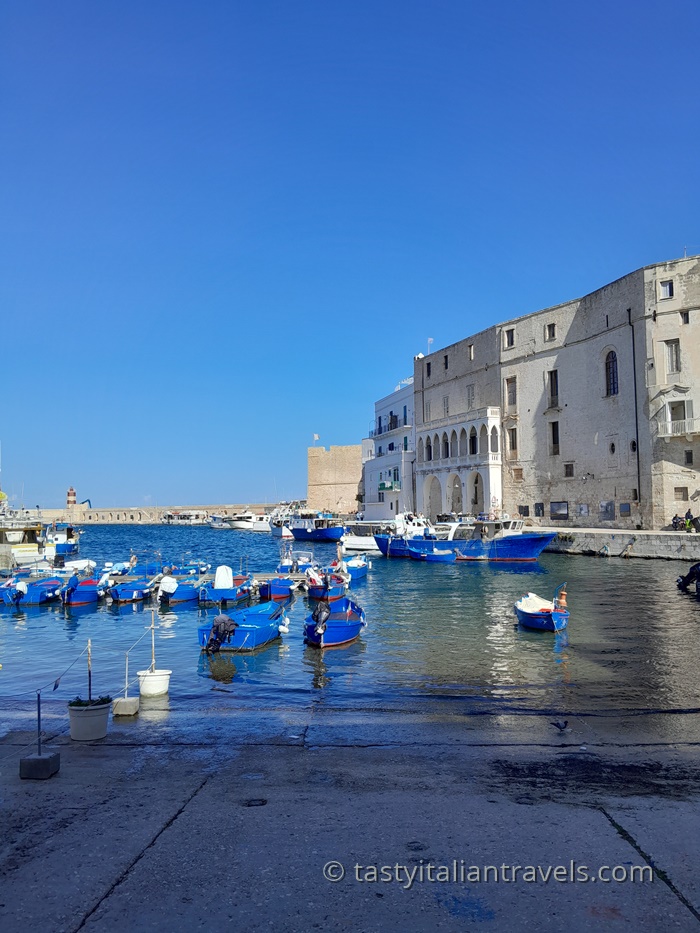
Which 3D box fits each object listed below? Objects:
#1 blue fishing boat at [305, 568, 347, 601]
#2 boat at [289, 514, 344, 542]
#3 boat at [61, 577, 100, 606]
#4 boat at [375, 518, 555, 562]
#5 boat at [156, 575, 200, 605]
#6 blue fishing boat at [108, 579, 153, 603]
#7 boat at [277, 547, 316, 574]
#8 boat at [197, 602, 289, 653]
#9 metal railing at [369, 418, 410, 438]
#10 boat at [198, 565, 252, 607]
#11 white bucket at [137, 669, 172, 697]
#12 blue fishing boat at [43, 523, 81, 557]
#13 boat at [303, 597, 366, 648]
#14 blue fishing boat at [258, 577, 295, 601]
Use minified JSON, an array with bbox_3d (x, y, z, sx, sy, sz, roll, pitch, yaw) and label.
[{"bbox_3d":[-0.751,4.376,26.230,1.500,1.000,4.200,0,-4,0],"label":"blue fishing boat"},{"bbox_3d":[-3.981,7.300,82.195,7.600,3.250,2.700,-2,-4,28],"label":"boat"},{"bbox_3d":[-10.084,4.473,26.245,1.500,1.070,4.300,0,-4,-8],"label":"boat"},{"bbox_3d":[7.252,4.845,47.472,13.300,3.000,4.300,-3,-5,35],"label":"boat"},{"bbox_3d":[-6.145,4.375,25.751,1.500,1.000,4.300,0,-4,1],"label":"boat"},{"bbox_3d":[-8.028,4.571,26.252,1.500,0.750,4.000,0,-4,0],"label":"blue fishing boat"},{"bbox_3d":[-2.299,4.669,33.957,1.800,1.500,5.000,-1,-4,3],"label":"boat"},{"bbox_3d":[-2.401,3.823,17.382,1.550,0.900,4.300,-1,-4,11],"label":"boat"},{"bbox_3d":[5.660,-5.650,104.118,1.000,1.060,16.734,1,-4,-17],"label":"metal railing"},{"bbox_3d":[-4.437,4.329,26.633,1.500,1.380,4.400,0,-4,4],"label":"boat"},{"bbox_3d":[-3.402,3.783,12.229,0.600,0.420,0.600,0,-4,0],"label":"white bucket"},{"bbox_3d":[-23.185,5.802,55.238,5.200,2.600,2.100,2,-4,-25],"label":"blue fishing boat"},{"bbox_3d":[-0.381,3.794,17.858,1.550,1.000,4.200,-1,-4,8],"label":"boat"},{"bbox_3d":[-2.802,4.677,27.392,1.450,0.780,4.100,0,-4,3],"label":"blue fishing boat"}]

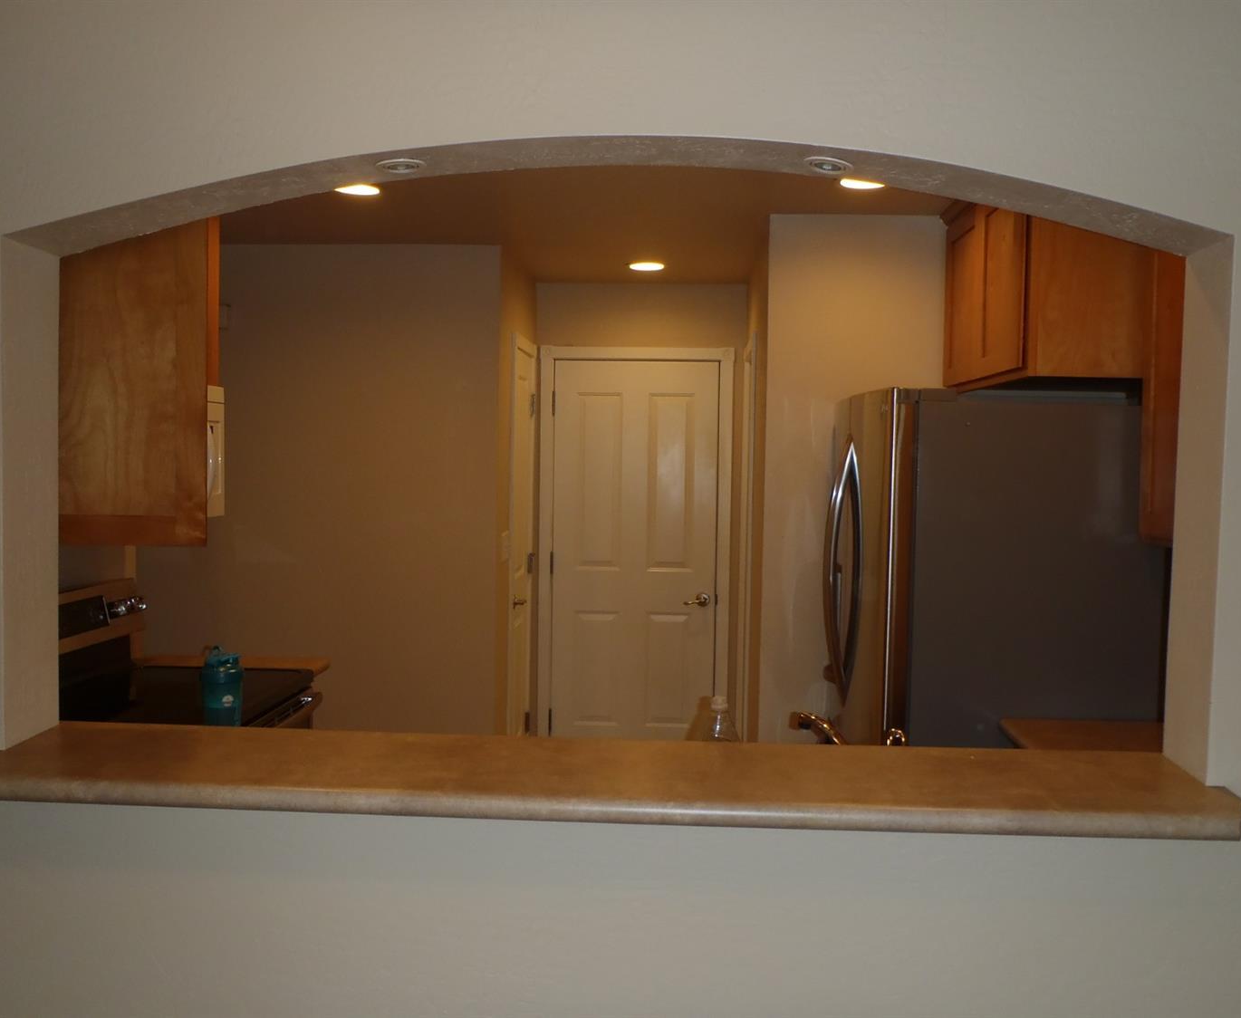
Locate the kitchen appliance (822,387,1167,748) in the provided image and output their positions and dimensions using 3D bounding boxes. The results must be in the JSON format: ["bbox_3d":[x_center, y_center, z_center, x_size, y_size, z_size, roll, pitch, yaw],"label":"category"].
[{"bbox_3d":[0.995,0.567,3.240,0.800,1.780,0.870,1,3,3],"label":"kitchen appliance"}]

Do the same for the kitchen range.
[{"bbox_3d":[-1.258,0.833,3.068,0.670,1.190,0.760,1,3,3],"label":"kitchen range"}]

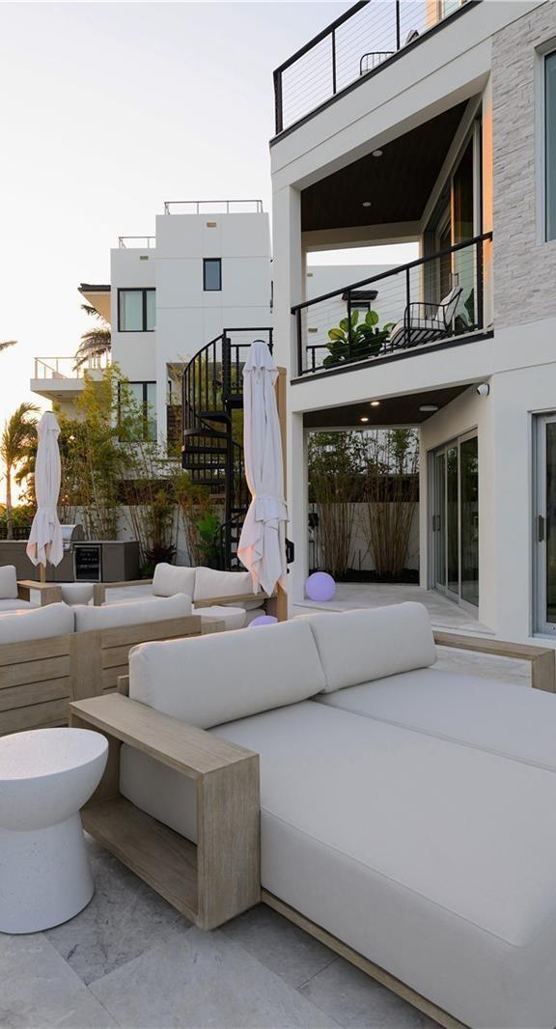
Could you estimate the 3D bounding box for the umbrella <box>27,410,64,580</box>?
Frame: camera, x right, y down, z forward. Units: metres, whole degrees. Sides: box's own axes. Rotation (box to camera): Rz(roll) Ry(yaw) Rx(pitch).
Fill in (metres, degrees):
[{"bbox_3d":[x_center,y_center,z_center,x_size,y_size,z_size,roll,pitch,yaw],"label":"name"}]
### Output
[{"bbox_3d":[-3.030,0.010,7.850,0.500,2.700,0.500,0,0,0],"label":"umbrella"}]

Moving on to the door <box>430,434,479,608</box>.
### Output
[{"bbox_3d":[2.410,0.100,8.260,0.130,2.220,2.740,0,0,3],"label":"door"}]

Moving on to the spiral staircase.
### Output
[{"bbox_3d":[-0.830,-0.740,9.700,1.520,4.200,1.520,0,0,0],"label":"spiral staircase"}]

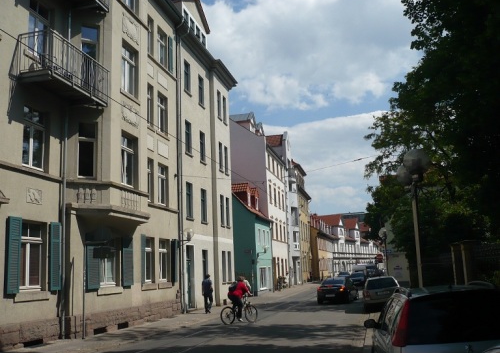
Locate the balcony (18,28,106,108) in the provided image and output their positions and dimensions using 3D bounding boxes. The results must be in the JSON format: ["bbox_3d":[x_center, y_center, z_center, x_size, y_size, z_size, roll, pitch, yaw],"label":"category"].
[{"bbox_3d":[-5.685,-3.221,15.721,1.000,1.220,3.200,-5,-11,14],"label":"balcony"}]

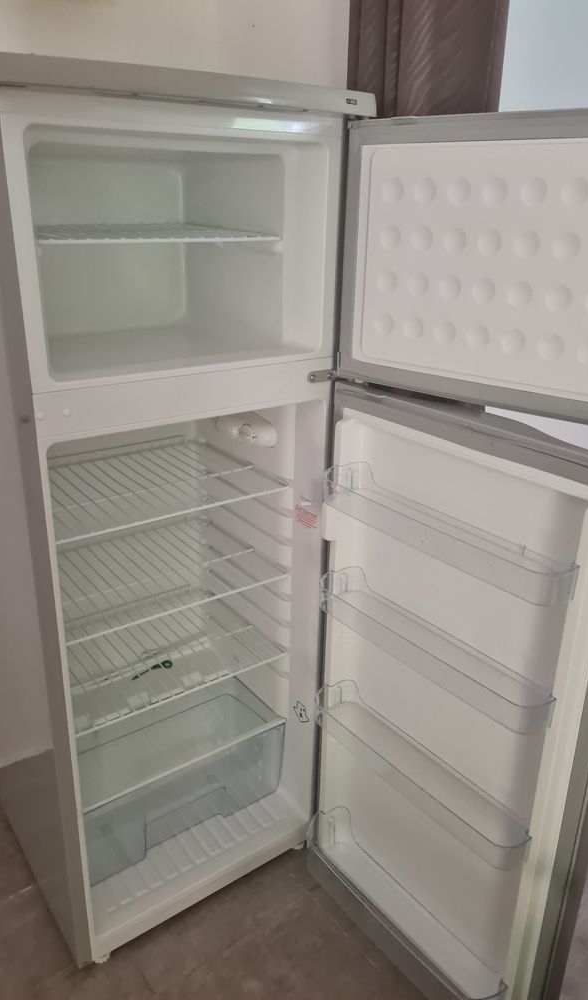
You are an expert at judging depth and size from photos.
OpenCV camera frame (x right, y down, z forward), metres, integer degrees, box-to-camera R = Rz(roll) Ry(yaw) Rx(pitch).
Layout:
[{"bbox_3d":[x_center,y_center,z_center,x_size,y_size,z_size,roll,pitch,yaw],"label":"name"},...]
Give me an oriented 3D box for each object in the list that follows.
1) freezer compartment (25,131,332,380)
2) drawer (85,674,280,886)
[{"bbox_3d":[-0.247,-0.395,1.188,0.448,0.315,0.391,-14,27,-33],"label":"freezer compartment"},{"bbox_3d":[-0.266,0.565,1.575,0.460,0.186,0.208,-14,27,-33],"label":"drawer"}]

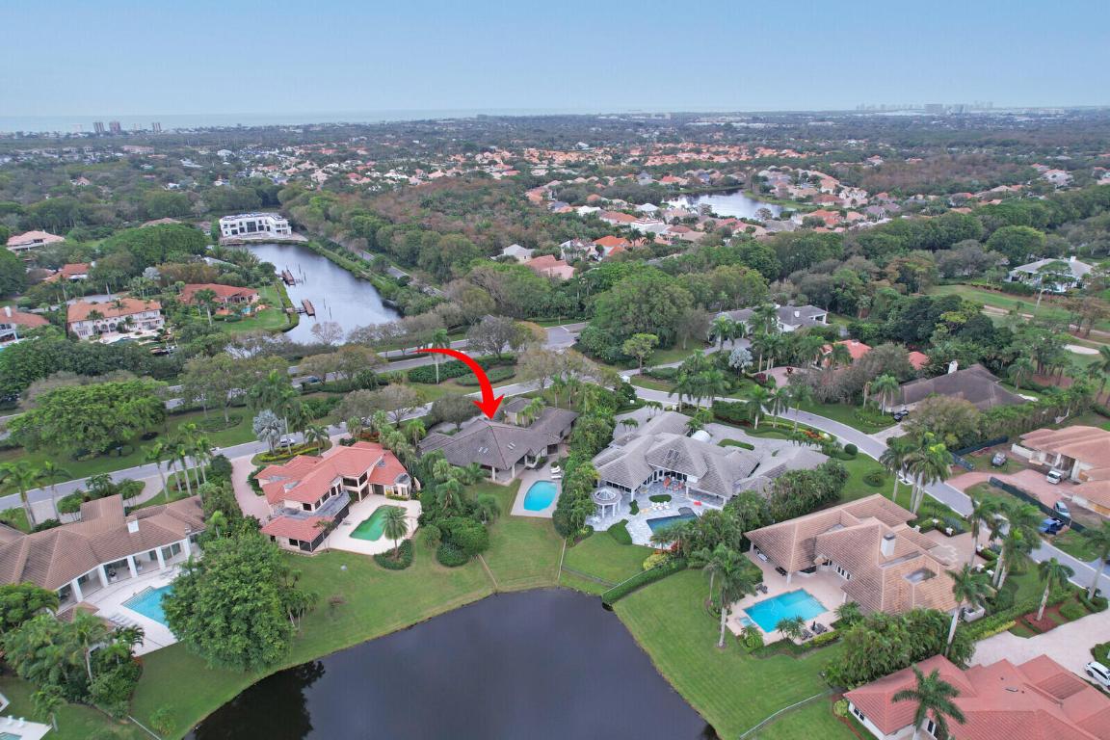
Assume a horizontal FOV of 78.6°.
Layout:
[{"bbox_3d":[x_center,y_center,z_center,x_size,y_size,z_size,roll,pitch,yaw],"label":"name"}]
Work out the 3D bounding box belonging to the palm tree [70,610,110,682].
[{"bbox_3d":[-59.341,36.283,87.110,5.400,11.400,5.400,0,21,0],"label":"palm tree"}]

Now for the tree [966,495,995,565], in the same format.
[{"bbox_3d":[75.198,28.955,120.048,5.600,14.300,5.600,14,26,34],"label":"tree"}]

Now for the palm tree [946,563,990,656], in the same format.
[{"bbox_3d":[59.380,35.711,99.986,6.800,16.400,6.800,14,26,34],"label":"palm tree"}]

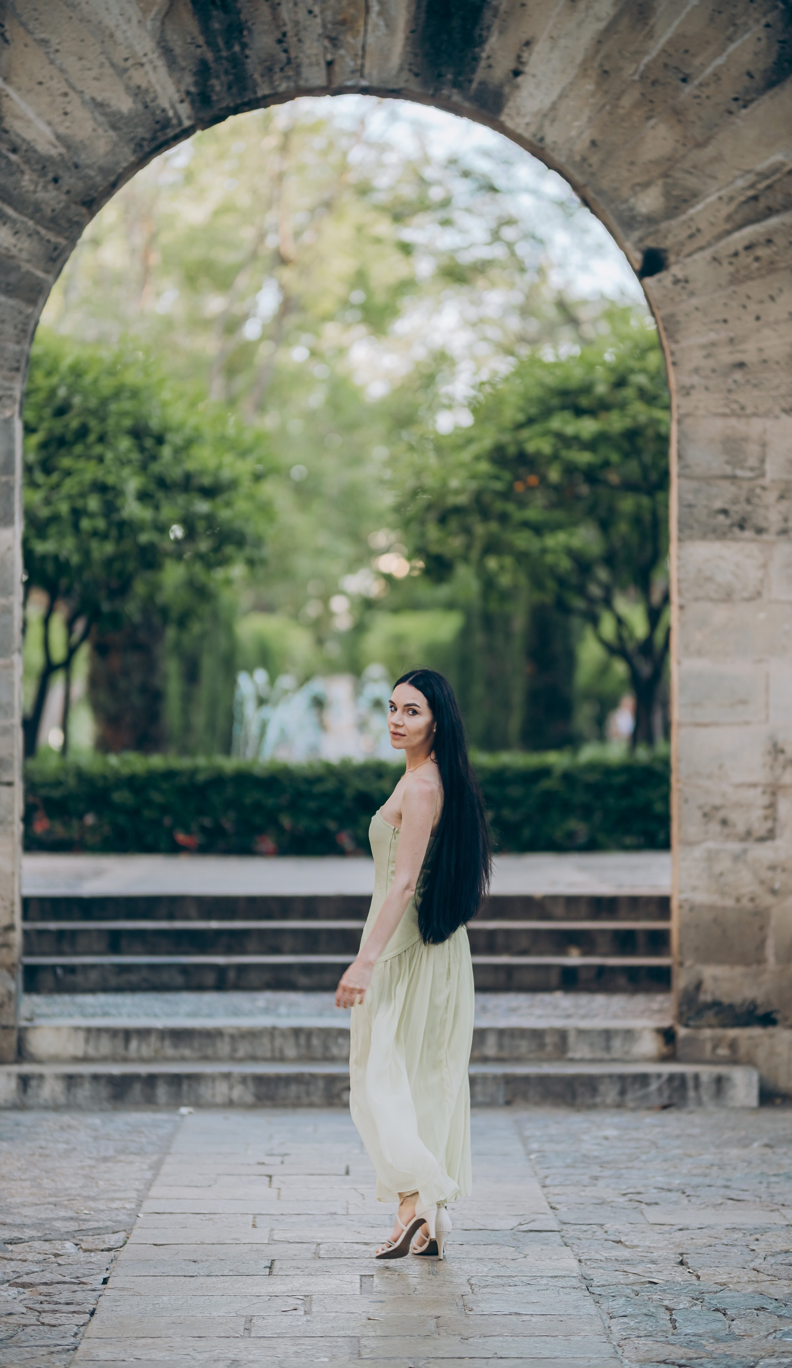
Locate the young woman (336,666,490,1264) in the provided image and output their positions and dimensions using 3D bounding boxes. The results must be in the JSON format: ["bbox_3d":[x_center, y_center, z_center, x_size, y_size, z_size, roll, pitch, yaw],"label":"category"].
[{"bbox_3d":[0.050,0.817,9.420,0.450,1.720,0.430,0,-1,25],"label":"young woman"}]

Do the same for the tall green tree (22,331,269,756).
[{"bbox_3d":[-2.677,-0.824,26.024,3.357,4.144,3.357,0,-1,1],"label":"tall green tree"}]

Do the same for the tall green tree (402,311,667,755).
[{"bbox_3d":[1.885,-0.889,26.025,3.615,4.273,3.615,0,-1,1],"label":"tall green tree"}]

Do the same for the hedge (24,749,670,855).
[{"bbox_3d":[-0.344,0.842,23.050,5.000,0.718,0.900,0,-1,1],"label":"hedge"}]

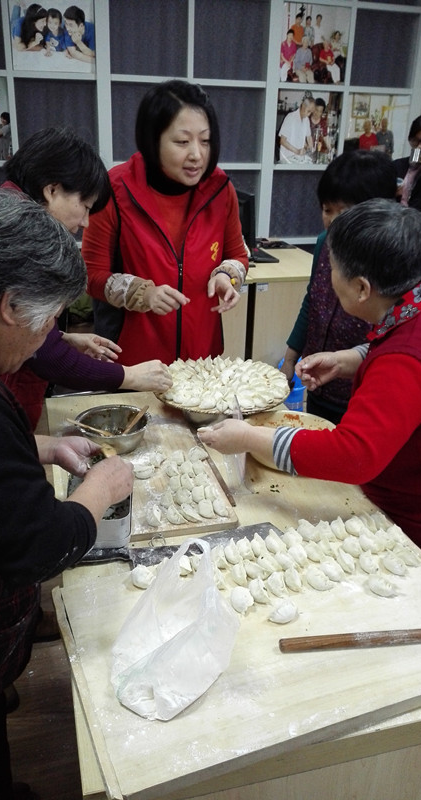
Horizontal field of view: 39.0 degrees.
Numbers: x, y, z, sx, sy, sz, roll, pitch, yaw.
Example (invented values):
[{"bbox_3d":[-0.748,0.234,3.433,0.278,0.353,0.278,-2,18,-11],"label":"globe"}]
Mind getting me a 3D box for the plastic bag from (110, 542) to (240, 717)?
[{"bbox_3d":[-0.045,0.258,0.711,0.140,0.140,0.180,-2,20,-9],"label":"plastic bag"}]

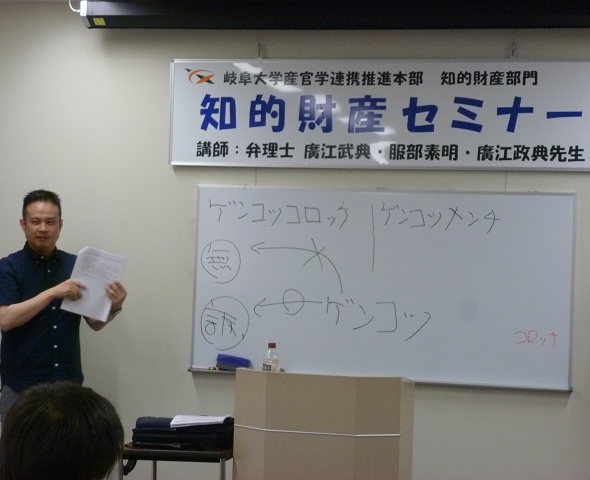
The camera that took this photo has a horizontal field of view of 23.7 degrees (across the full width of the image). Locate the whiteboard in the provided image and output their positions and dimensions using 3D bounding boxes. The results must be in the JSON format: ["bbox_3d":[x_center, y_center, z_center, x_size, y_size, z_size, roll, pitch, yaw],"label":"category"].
[{"bbox_3d":[0.390,0.213,6.600,1.810,0.910,0.060,2,0,13],"label":"whiteboard"}]

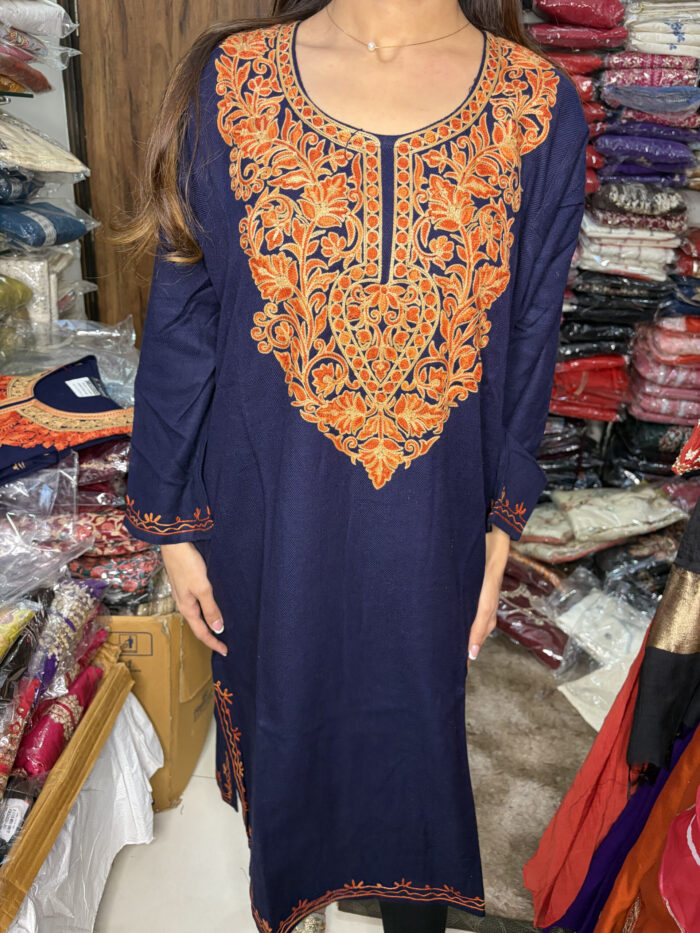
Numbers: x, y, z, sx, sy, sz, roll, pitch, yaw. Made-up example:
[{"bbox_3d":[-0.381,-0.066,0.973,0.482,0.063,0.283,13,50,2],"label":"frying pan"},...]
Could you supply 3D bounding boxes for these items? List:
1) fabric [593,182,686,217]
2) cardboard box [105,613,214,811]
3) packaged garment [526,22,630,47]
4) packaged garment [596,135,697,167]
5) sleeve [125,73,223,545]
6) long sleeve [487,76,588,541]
[{"bbox_3d":[0.777,-0.753,2.012,0.255,0.070,0.310,0,16,0],"label":"fabric"},{"bbox_3d":[-0.500,0.425,1.519,0.340,0.410,0.360,0,16,0],"label":"cardboard box"},{"bbox_3d":[0.579,-1.129,1.908,0.255,0.055,0.310,0,16,0],"label":"packaged garment"},{"bbox_3d":[0.776,-0.871,1.979,0.260,0.065,0.310,0,16,0],"label":"packaged garment"},{"bbox_3d":[-0.208,-0.177,0.864,0.125,0.560,0.145,7,15,-2],"label":"sleeve"},{"bbox_3d":[0.230,-0.180,0.874,0.110,0.560,0.150,1,13,0],"label":"long sleeve"}]

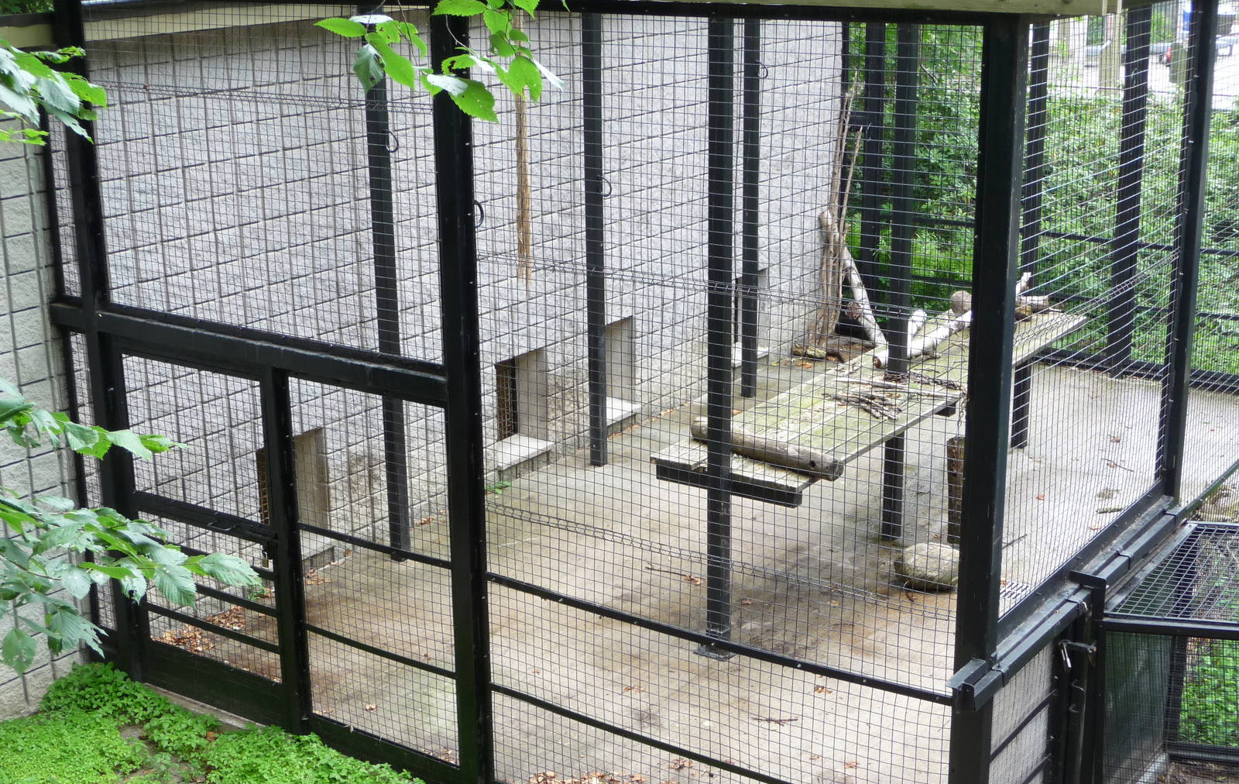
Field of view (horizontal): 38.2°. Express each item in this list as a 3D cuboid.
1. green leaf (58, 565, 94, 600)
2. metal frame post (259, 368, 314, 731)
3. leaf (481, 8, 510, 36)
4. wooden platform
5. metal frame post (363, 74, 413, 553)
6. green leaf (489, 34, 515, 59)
[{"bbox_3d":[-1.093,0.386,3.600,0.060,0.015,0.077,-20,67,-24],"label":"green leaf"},{"bbox_3d":[-1.704,0.835,9.185,0.120,1.970,0.100,11,20,34],"label":"metal frame post"},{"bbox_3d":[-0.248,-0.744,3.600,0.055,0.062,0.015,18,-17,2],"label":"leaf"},{"bbox_3d":[1.837,-0.027,11.869,0.980,0.130,4.480,10,20,33],"label":"wooden platform"},{"bbox_3d":[-1.457,-0.614,11.267,0.100,3.560,0.100,11,20,34],"label":"metal frame post"},{"bbox_3d":[-0.236,-0.695,3.600,0.050,0.058,0.015,18,-18,3],"label":"green leaf"}]

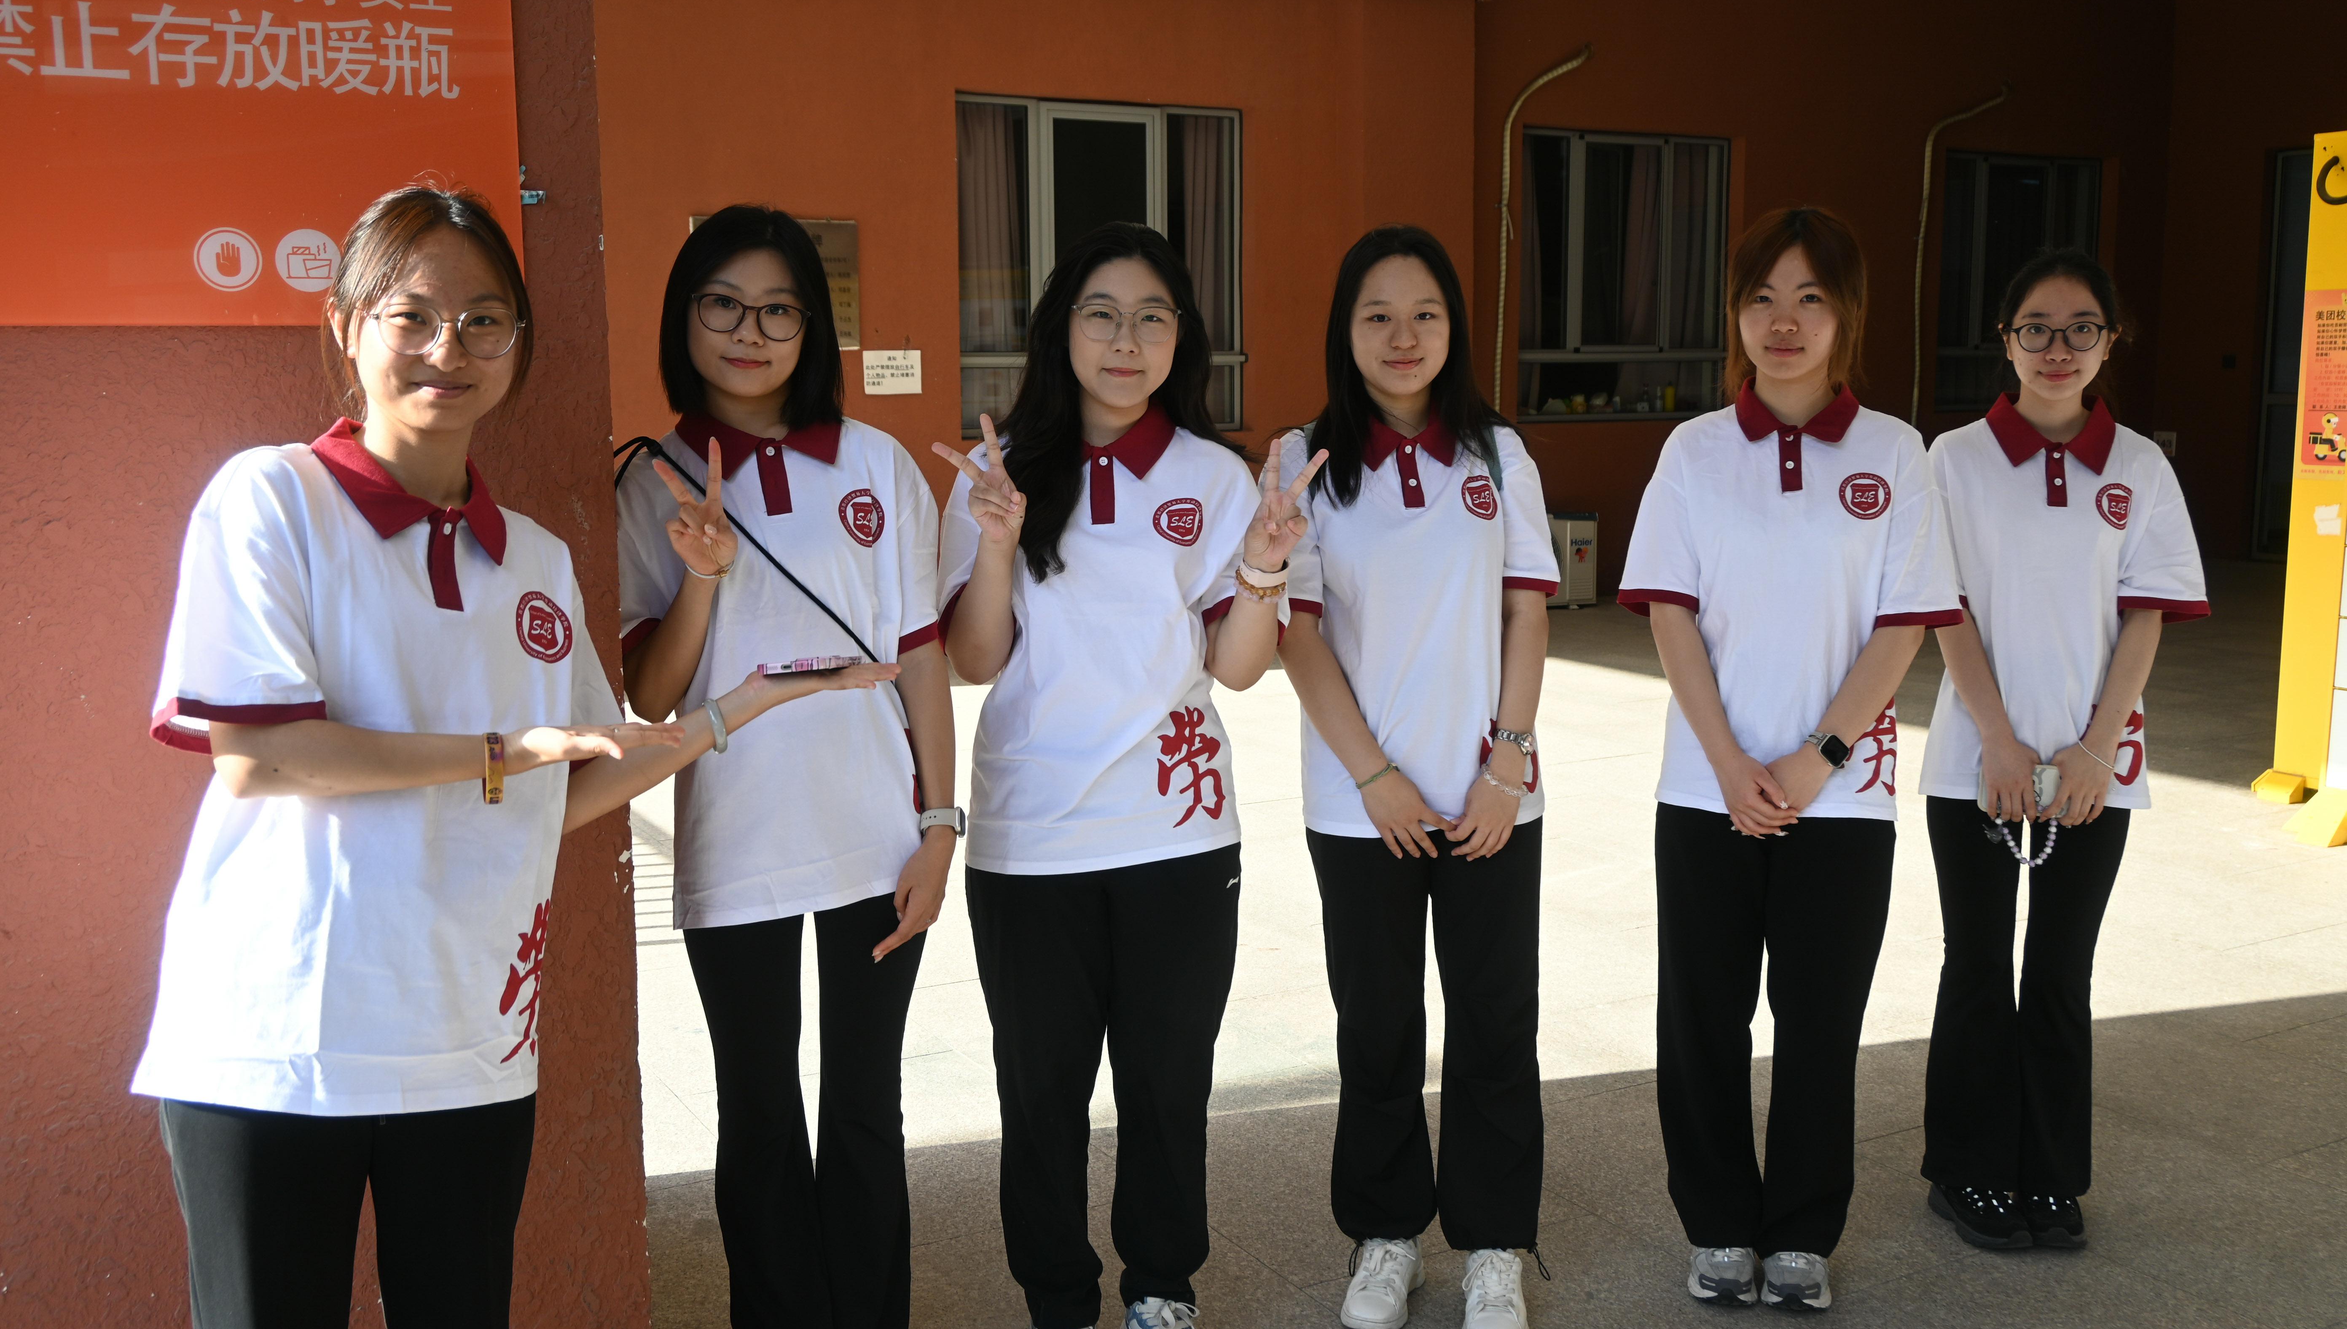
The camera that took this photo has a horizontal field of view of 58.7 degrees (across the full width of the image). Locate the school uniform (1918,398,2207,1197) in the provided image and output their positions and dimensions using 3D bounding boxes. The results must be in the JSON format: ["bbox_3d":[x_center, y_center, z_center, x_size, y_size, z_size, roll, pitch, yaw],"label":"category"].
[{"bbox_3d":[1.443,0.234,3.470,0.466,1.342,0.270,1,9,12],"label":"school uniform"}]

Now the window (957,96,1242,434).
[{"bbox_3d":[-0.352,-1.982,10.496,1.644,1.629,0.120,-6,10,-29],"label":"window"}]

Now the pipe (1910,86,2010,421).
[{"bbox_3d":[5.077,-2.548,13.421,0.822,2.324,0.090,-6,10,-29],"label":"pipe"}]

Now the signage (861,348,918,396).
[{"bbox_3d":[-1.328,-1.384,9.918,0.292,0.211,0.010,-6,10,-29],"label":"signage"}]

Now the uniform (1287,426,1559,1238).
[{"bbox_3d":[0.367,0.273,3.166,0.435,1.274,0.270,-1,9,-6],"label":"uniform"}]

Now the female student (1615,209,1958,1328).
[{"bbox_3d":[0.941,0.152,3.245,0.506,1.688,0.290,2,9,17],"label":"female student"}]

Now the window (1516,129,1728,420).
[{"bbox_3d":[2.630,-2.255,12.192,1.641,1.621,0.120,-6,10,-29],"label":"window"}]

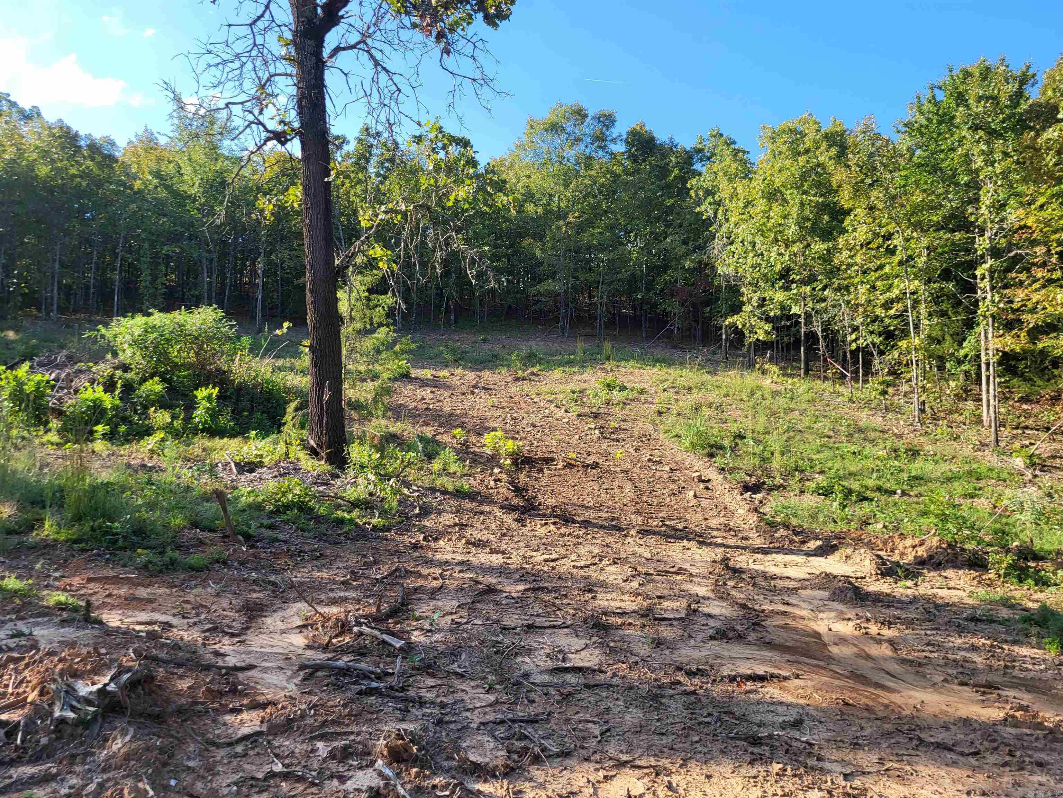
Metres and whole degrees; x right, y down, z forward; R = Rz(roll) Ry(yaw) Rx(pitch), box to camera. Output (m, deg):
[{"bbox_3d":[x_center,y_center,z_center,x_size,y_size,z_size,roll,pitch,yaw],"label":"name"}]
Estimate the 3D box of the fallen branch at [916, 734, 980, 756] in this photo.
[{"bbox_3d":[1.824,1.516,3.500,0.270,0.040,0.060,-1,-3,21],"label":"fallen branch"}]

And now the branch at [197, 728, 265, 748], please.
[{"bbox_3d":[-1.466,1.653,3.900,0.370,0.050,0.080,1,-3,-21],"label":"branch"}]

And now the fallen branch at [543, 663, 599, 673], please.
[{"bbox_3d":[0.227,1.516,4.500,0.310,0.040,0.060,0,-3,0],"label":"fallen branch"}]

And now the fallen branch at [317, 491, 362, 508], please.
[{"bbox_3d":[-2.230,1.171,9.300,0.600,0.080,0.150,-1,-3,26],"label":"fallen branch"}]

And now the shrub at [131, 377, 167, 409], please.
[{"bbox_3d":[-6.507,-0.106,13.600,0.620,0.540,0.550,0,-3,0],"label":"shrub"}]

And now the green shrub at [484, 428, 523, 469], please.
[{"bbox_3d":[-0.413,0.712,11.500,0.540,0.500,0.500,0,-3,0],"label":"green shrub"}]

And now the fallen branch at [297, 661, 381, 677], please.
[{"bbox_3d":[-1.177,1.654,4.900,0.540,0.065,0.110,0,-3,11],"label":"fallen branch"}]

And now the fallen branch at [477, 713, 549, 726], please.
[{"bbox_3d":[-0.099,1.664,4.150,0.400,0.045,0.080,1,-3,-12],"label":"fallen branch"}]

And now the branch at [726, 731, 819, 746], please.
[{"bbox_3d":[1.185,1.664,3.920,0.460,0.050,0.090,0,-3,8],"label":"branch"}]

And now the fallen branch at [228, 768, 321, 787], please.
[{"bbox_3d":[-1.030,1.516,3.200,0.350,0.050,0.090,0,-3,0],"label":"fallen branch"}]

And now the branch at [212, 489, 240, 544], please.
[{"bbox_3d":[-2.752,1.060,7.200,0.210,0.470,0.140,0,-3,0],"label":"branch"}]

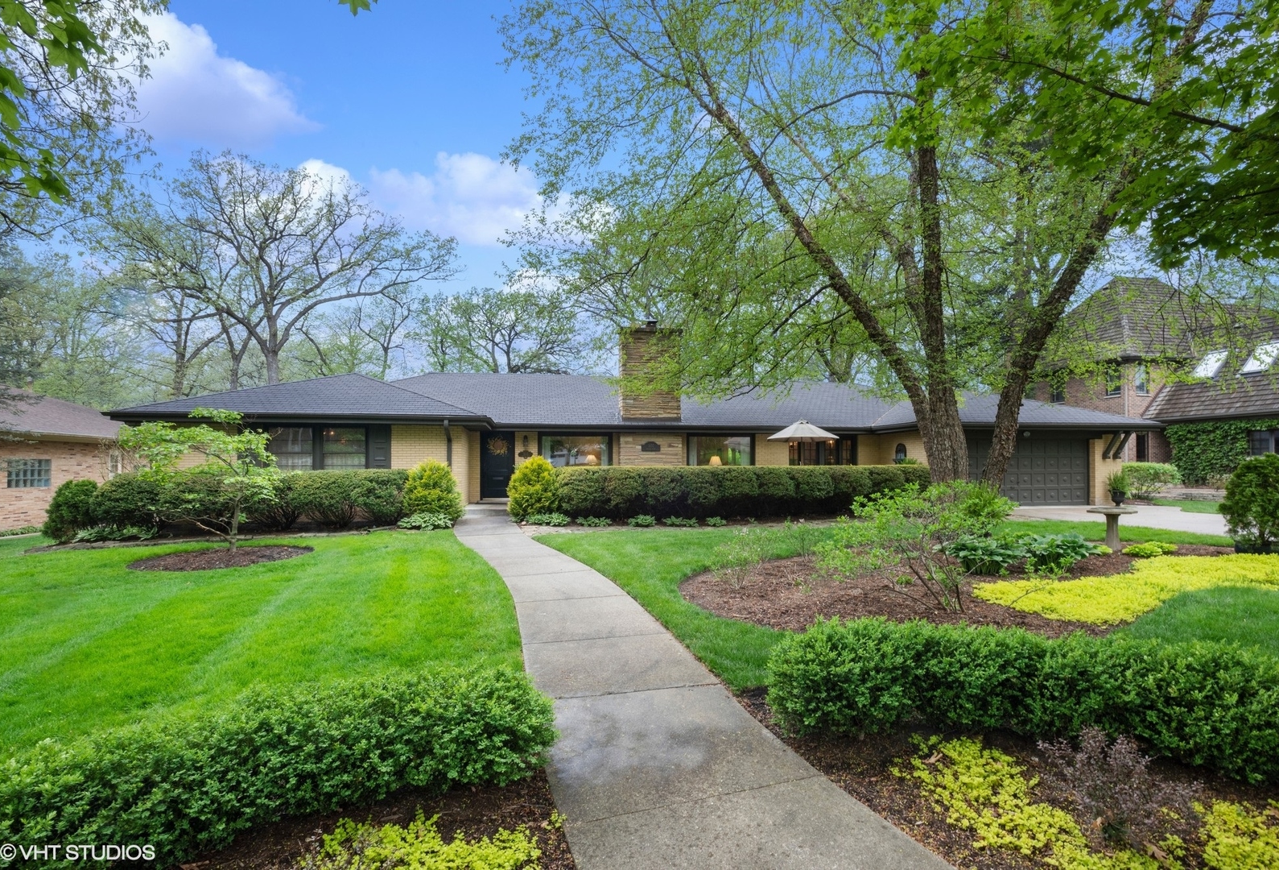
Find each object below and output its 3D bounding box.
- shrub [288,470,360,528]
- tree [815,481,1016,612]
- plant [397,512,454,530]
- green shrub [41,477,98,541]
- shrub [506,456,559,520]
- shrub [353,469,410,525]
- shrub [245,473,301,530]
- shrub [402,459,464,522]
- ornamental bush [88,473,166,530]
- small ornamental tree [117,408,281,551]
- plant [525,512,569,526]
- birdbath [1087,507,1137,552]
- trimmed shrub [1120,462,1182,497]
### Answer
[{"bbox_3d":[-7.424,1.511,14.500,1.600,1.367,1.420,0,-2,-10],"label":"shrub"},{"bbox_3d":[3.197,1.304,7.200,2.200,1.520,1.950,0,-1,0],"label":"tree"},{"bbox_3d":[-4.829,1.937,13.900,1.150,0.360,0.800,0,-2,-10],"label":"plant"},{"bbox_3d":[-12.402,1.635,13.400,1.000,1.385,1.000,0,-2,-10],"label":"green shrub"},{"bbox_3d":[-2.952,1.420,17.000,1.400,1.750,1.350,0,-1,0],"label":"shrub"},{"bbox_3d":[-6.182,1.506,14.800,1.380,1.371,1.350,0,-2,-10],"label":"shrub"},{"bbox_3d":[-8.825,1.604,14.800,1.300,1.350,1.250,0,-1,0],"label":"shrub"},{"bbox_3d":[-5.037,1.371,15.000,1.470,1.576,1.450,0,-2,-10],"label":"shrub"},{"bbox_3d":[-11.638,1.511,14.000,1.420,1.308,1.380,0,-2,-10],"label":"ornamental bush"},{"bbox_3d":[-8.117,0.830,11.400,2.650,2.630,2.350,0,-1,0],"label":"small ornamental tree"},{"bbox_3d":[-2.333,2.115,15.500,1.050,0.310,0.750,0,-1,0],"label":"plant"},{"bbox_3d":[8.451,1.692,11.000,0.700,0.760,0.700,0,-1,0],"label":"birdbath"},{"bbox_3d":[19.214,1.706,23.300,2.300,1.368,2.000,0,-2,-10],"label":"trimmed shrub"}]

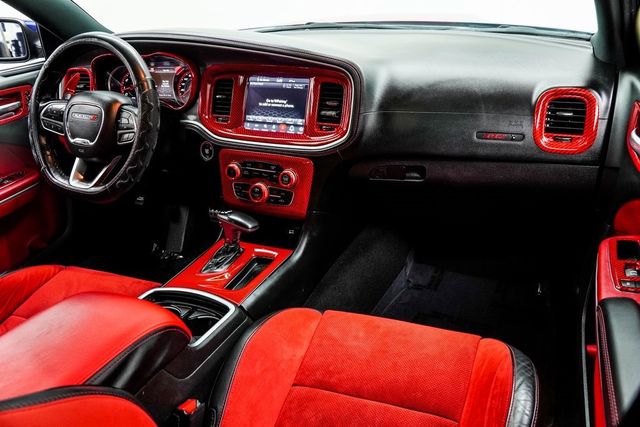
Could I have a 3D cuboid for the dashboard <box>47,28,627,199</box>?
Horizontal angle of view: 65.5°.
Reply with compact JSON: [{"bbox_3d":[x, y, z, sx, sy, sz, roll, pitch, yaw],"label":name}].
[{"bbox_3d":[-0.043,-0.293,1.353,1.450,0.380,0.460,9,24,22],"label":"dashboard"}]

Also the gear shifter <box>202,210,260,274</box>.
[{"bbox_3d":[-0.211,0.052,1.146,0.120,0.130,0.130,9,24,22],"label":"gear shifter"}]

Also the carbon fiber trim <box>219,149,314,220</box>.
[{"bbox_3d":[-0.136,-0.074,1.213,0.257,0.148,0.050,9,14,22],"label":"carbon fiber trim"}]

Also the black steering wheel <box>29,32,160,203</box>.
[{"bbox_3d":[-0.531,-0.230,1.170,0.387,0.377,0.110,9,0,22],"label":"black steering wheel"}]

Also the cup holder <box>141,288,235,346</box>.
[{"bbox_3d":[-0.288,0.228,0.960,0.195,0.085,0.160,9,24,22],"label":"cup holder"}]

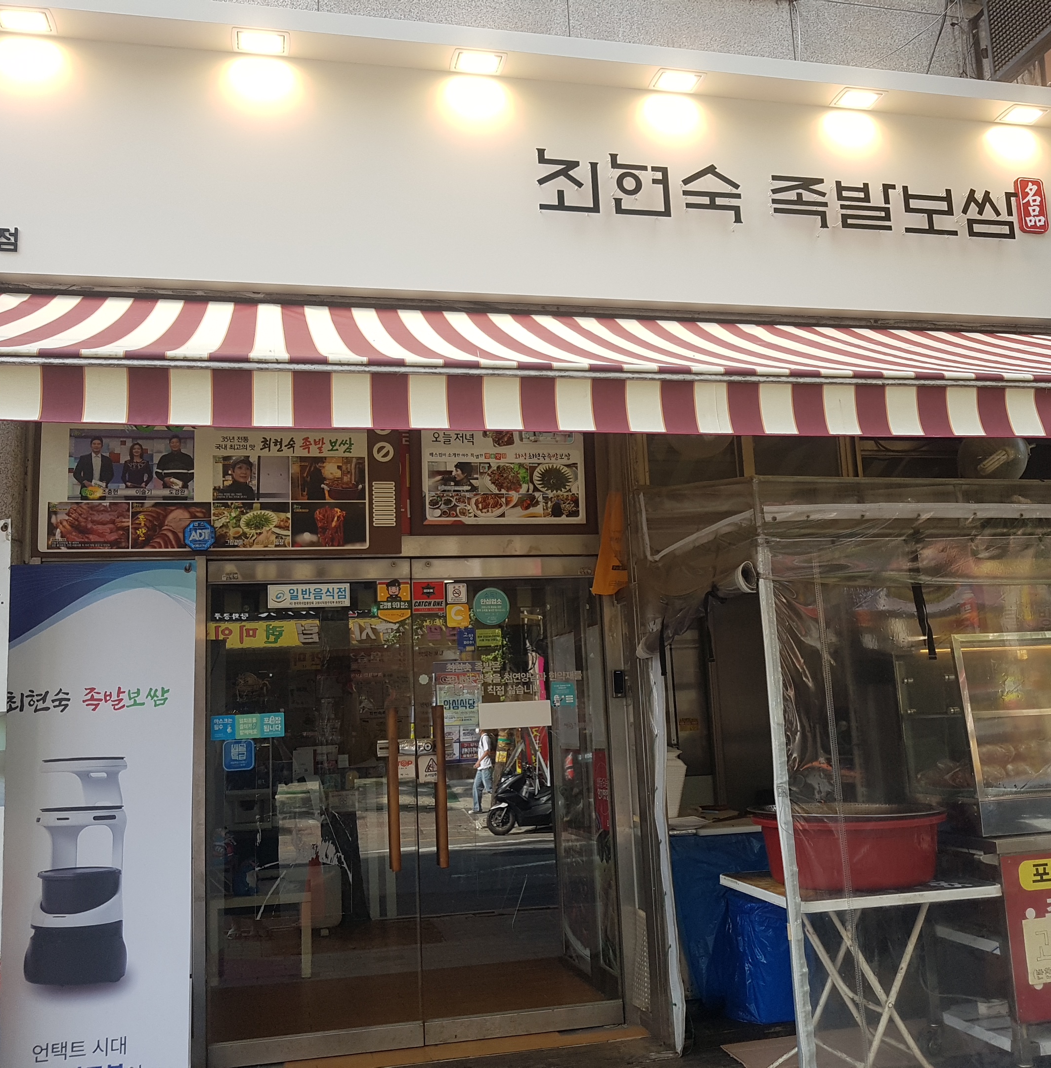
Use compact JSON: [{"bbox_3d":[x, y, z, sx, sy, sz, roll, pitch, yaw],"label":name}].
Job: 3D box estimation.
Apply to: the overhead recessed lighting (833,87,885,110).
[{"bbox_3d":[1.569,-2.063,5.036,0.225,0.050,0.160,0,-9,-13],"label":"overhead recessed lighting"}]

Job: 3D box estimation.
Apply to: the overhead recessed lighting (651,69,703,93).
[{"bbox_3d":[0.686,-2.056,4.829,0.225,0.050,0.160,0,-9,-13],"label":"overhead recessed lighting"}]

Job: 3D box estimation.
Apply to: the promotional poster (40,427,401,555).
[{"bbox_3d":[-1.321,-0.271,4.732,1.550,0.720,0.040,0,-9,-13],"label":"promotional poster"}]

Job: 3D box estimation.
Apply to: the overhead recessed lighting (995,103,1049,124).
[{"bbox_3d":[2.453,-2.070,5.243,0.225,0.050,0.160,0,-9,-13],"label":"overhead recessed lighting"}]

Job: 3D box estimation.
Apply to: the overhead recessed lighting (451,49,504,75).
[{"bbox_3d":[-0.202,-2.050,4.621,0.225,0.050,0.160,0,-9,-13],"label":"overhead recessed lighting"}]

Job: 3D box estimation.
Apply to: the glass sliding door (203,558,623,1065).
[{"bbox_3d":[-0.467,1.151,4.706,1.820,2.120,0.130,0,-9,-13],"label":"glass sliding door"}]

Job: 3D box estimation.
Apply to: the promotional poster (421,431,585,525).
[{"bbox_3d":[-0.109,-0.331,5.045,0.790,0.580,0.030,0,-9,-13],"label":"promotional poster"}]

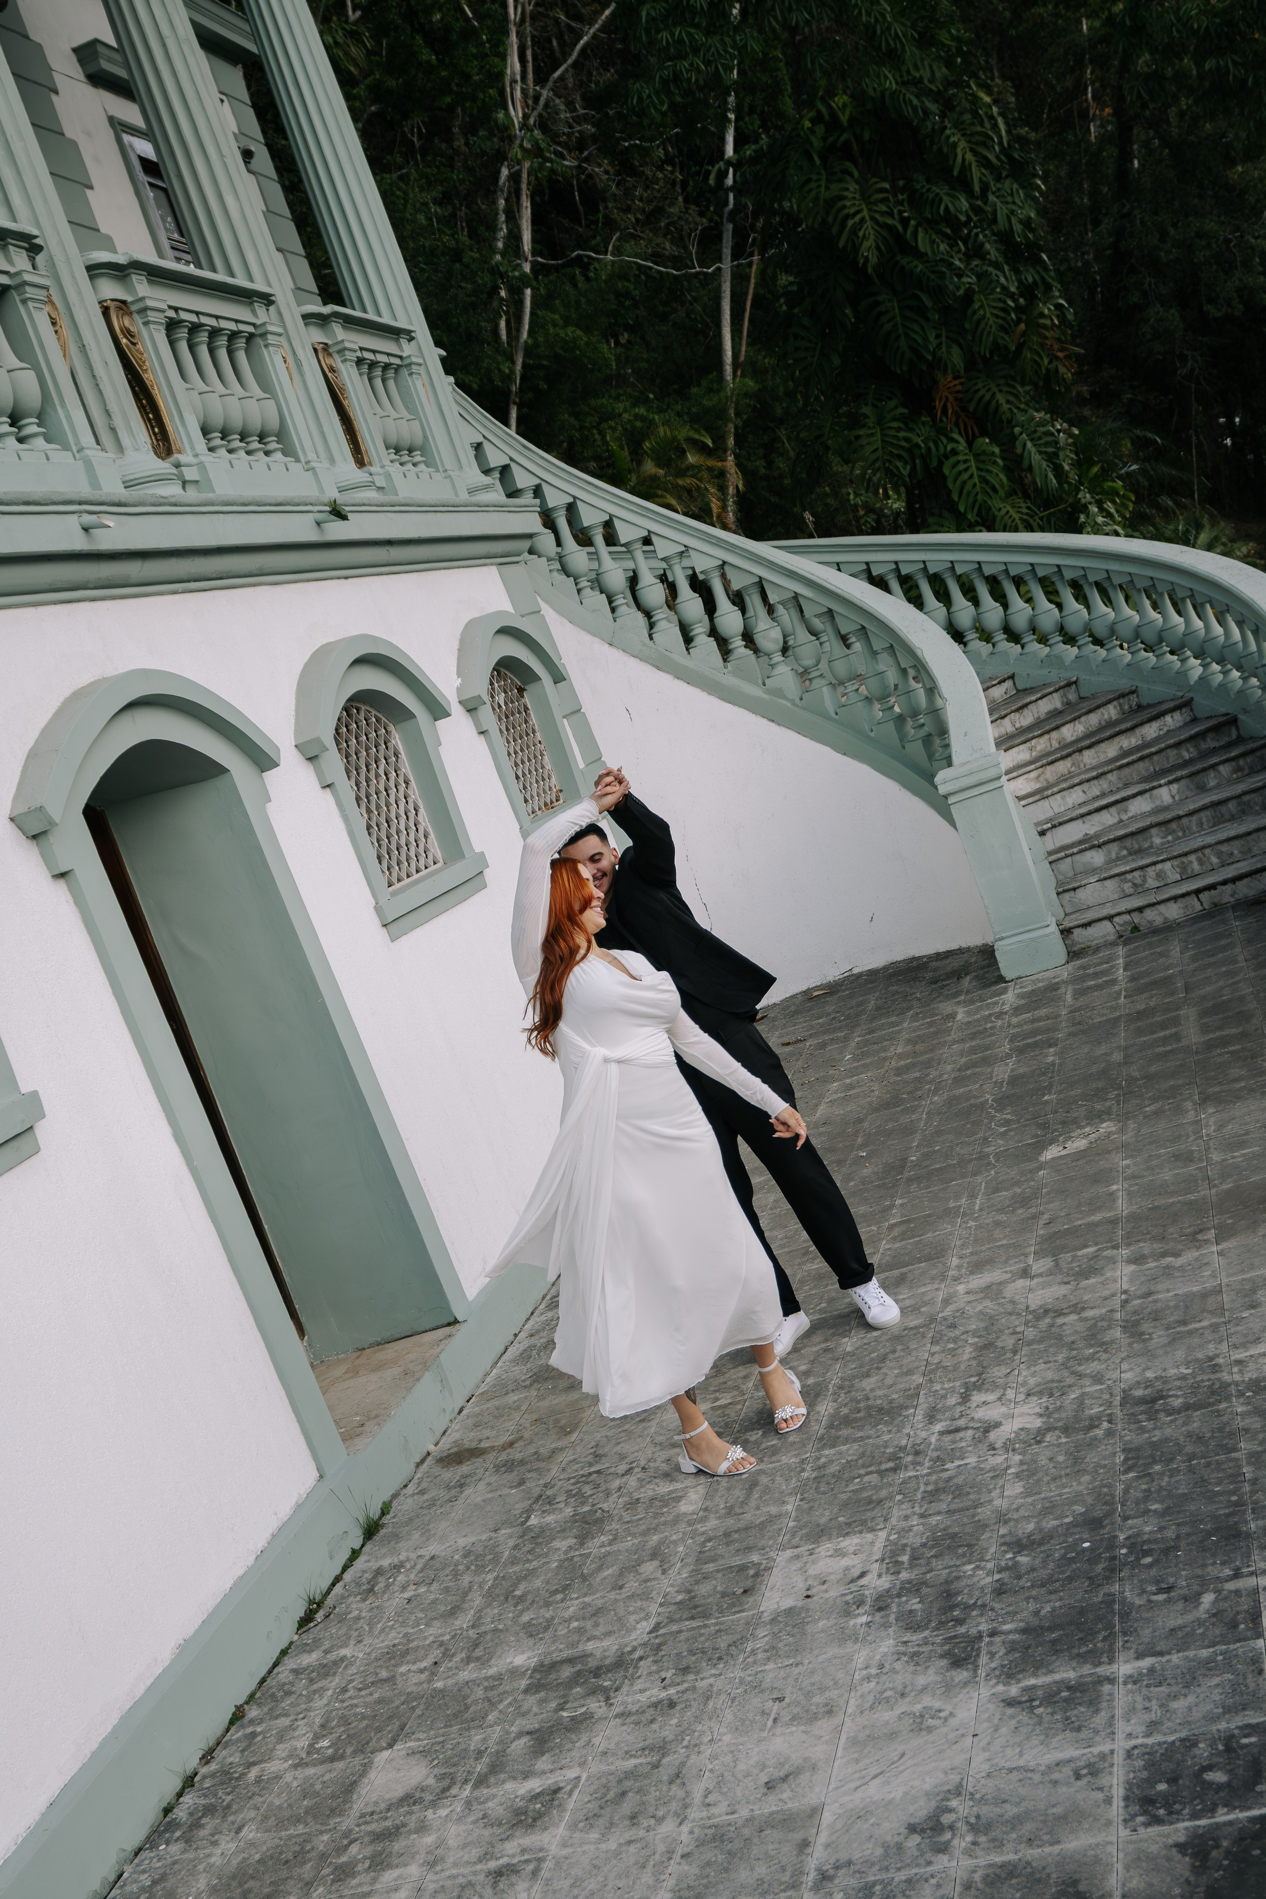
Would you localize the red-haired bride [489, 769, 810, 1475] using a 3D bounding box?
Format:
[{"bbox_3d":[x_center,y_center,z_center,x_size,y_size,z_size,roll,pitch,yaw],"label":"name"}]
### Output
[{"bbox_3d":[-0.026,0.470,5.322,0.830,1.780,0.570,-14,9,39],"label":"red-haired bride"}]

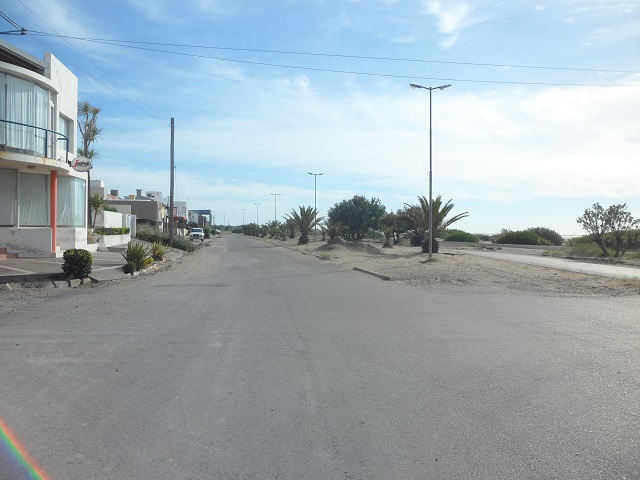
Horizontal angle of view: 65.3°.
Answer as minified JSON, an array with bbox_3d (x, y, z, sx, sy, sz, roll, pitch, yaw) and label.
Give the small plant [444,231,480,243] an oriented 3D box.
[{"bbox_3d":[20.838,-0.512,73.000,5.200,1.750,4.000,1,1,0],"label":"small plant"}]

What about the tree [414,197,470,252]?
[{"bbox_3d":[8.086,-1.107,33.500,3.800,3.900,3.800,1,1,0],"label":"tree"}]

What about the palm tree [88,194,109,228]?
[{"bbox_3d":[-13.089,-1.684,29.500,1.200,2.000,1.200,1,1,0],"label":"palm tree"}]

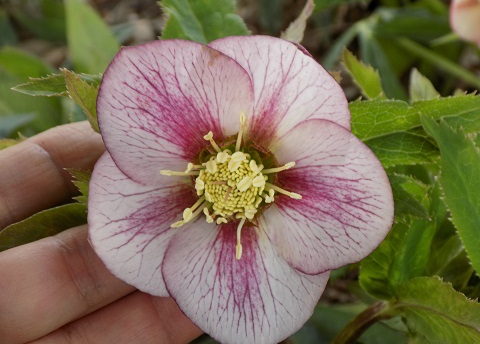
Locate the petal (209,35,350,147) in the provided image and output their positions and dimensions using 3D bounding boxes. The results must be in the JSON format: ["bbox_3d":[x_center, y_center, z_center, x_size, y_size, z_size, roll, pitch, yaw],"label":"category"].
[{"bbox_3d":[0.008,-0.017,0.188,0.035,0.030,0.009,30,16,0],"label":"petal"}]

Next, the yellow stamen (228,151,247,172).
[{"bbox_3d":[-0.001,-0.002,0.179,0.004,0.005,0.004,6,36,0],"label":"yellow stamen"}]

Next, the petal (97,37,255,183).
[{"bbox_3d":[-0.016,-0.015,0.188,0.035,0.033,0.009,-49,14,0],"label":"petal"}]

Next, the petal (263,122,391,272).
[{"bbox_3d":[0.020,0.006,0.188,0.032,0.034,0.009,21,0,15],"label":"petal"}]

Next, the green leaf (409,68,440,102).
[{"bbox_3d":[0.054,-0.025,0.242,0.007,0.012,0.005,-22,25,14],"label":"green leaf"}]

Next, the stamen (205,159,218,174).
[{"bbox_3d":[-0.006,-0.001,0.181,0.002,0.004,0.003,-16,43,-2],"label":"stamen"}]

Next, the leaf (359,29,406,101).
[{"bbox_3d":[0.046,-0.036,0.270,0.009,0.006,0.029,-28,69,12],"label":"leaf"}]

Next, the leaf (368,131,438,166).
[{"bbox_3d":[0.040,-0.007,0.203,0.019,0.008,0.009,-3,60,-6],"label":"leaf"}]

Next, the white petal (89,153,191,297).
[{"bbox_3d":[-0.020,0.011,0.188,0.030,0.034,0.009,-30,0,-15],"label":"white petal"}]

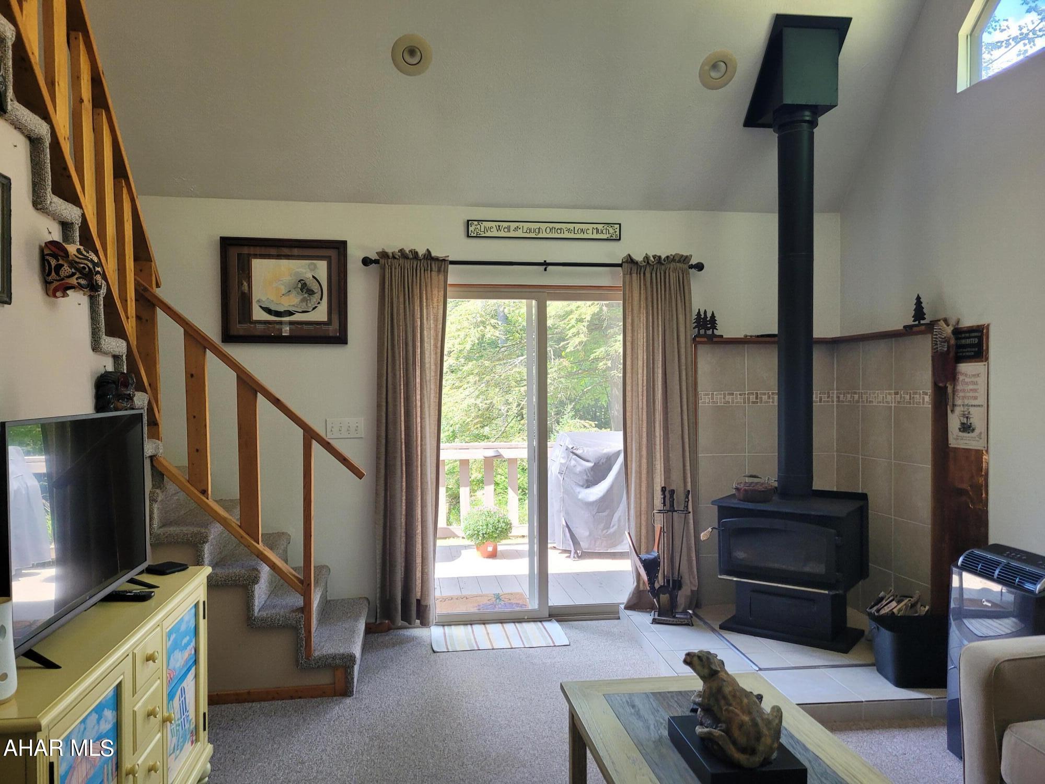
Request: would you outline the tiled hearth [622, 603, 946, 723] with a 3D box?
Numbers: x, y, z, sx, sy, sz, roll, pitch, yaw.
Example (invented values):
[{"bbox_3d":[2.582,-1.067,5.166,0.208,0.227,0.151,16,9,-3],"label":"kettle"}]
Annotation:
[{"bbox_3d":[1.375,1.346,4.097,1.400,0.090,1.590,0,0,-6],"label":"tiled hearth"}]

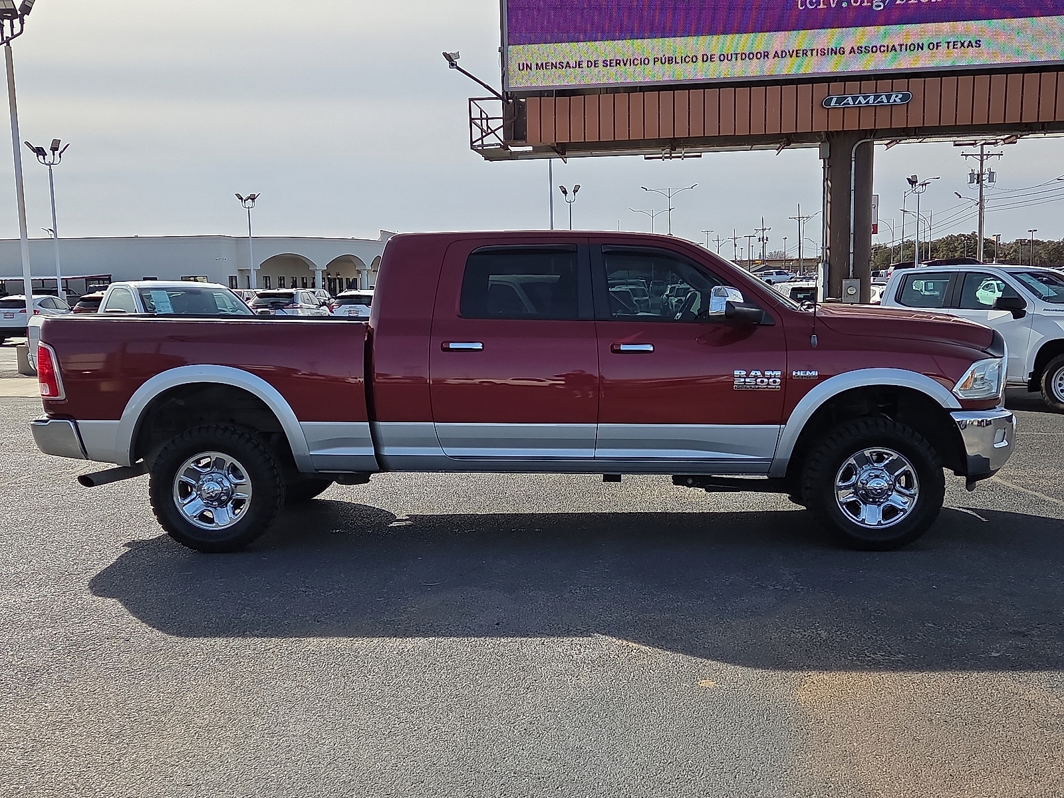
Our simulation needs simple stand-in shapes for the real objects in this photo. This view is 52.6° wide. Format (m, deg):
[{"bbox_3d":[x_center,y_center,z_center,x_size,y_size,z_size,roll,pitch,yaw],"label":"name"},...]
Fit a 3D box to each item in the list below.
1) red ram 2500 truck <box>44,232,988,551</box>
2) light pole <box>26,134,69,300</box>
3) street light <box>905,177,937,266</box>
[{"bbox_3d":[-0.024,-0.143,7.503,6.300,1.990,2.100,-1,5,2],"label":"red ram 2500 truck"},{"bbox_3d":[-20.402,-7.411,46.000,1.850,7.400,1.400,-1,7,0],"label":"light pole"},{"bbox_3d":[23.713,-10.123,66.000,1.700,7.300,1.400,-1,7,0],"label":"street light"}]

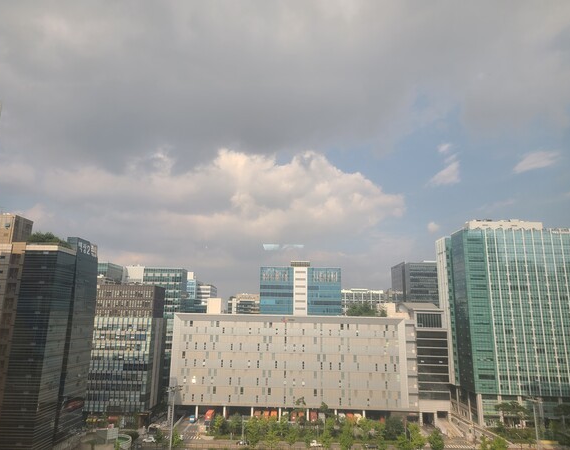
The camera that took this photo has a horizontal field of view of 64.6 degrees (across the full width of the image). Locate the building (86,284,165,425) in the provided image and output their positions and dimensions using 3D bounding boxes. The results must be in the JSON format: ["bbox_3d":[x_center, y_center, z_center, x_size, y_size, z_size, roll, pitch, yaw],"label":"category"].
[{"bbox_3d":[-68.810,55.630,195.530,25.240,56.430,15.000,0,-13,3],"label":"building"}]

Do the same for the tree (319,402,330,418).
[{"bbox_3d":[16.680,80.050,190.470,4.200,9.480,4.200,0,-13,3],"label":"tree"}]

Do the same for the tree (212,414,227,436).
[{"bbox_3d":[-24.830,76.160,172.090,6.080,7.100,6.080,0,-13,3],"label":"tree"}]

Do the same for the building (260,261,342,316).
[{"bbox_3d":[9.410,63.510,268.260,47.300,77.600,24.000,0,-13,3],"label":"building"}]

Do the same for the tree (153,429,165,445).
[{"bbox_3d":[-43.210,73.060,155.910,4.140,4.960,4.140,0,-13,3],"label":"tree"}]

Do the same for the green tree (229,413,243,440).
[{"bbox_3d":[-17.550,73.480,164.840,5.090,9.180,5.090,0,-13,3],"label":"green tree"}]

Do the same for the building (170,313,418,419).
[{"bbox_3d":[4.290,69.170,222.980,110.380,45.340,42.000,0,-13,4],"label":"building"}]

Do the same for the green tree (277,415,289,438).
[{"bbox_3d":[-0.500,75.920,170.700,4.520,7.740,4.520,0,-13,3],"label":"green tree"}]

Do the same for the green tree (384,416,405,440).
[{"bbox_3d":[40.520,75.580,167.450,8.130,8.280,8.130,0,-13,3],"label":"green tree"}]

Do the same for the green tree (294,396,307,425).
[{"bbox_3d":[6.450,77.330,186.000,5.730,12.350,5.730,0,-13,3],"label":"green tree"}]

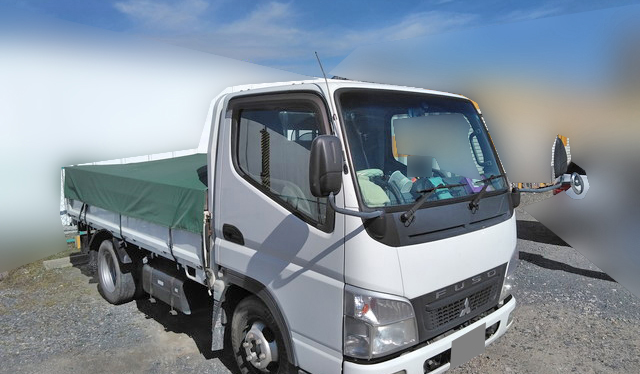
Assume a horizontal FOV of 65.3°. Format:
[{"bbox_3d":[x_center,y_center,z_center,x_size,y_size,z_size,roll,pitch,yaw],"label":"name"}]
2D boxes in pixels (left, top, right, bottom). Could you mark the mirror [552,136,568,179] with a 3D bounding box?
[{"bbox_3d":[1.761,-0.216,3.666,0.089,0.318,0.189,2,7,18],"label":"mirror"}]

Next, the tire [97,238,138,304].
[{"bbox_3d":[-2.048,0.851,5.112,0.189,0.656,0.656,-6,9,-43],"label":"tire"}]

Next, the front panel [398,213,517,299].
[{"bbox_3d":[0.850,0.393,2.997,1.272,0.318,0.139,-6,9,-43],"label":"front panel"}]

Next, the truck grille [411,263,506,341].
[{"bbox_3d":[0.869,0.681,3.006,1.073,0.278,0.089,-6,9,-43],"label":"truck grille"}]

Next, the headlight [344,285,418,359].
[{"bbox_3d":[0.341,0.690,2.631,0.398,0.378,0.229,-6,9,-43],"label":"headlight"}]

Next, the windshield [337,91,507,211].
[{"bbox_3d":[0.717,-0.246,3.072,1.471,0.666,0.169,-6,-12,-43],"label":"windshield"}]

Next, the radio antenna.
[{"bbox_3d":[0.028,-0.514,2.704,0.015,0.485,0.015,1,-19,-43],"label":"radio antenna"}]

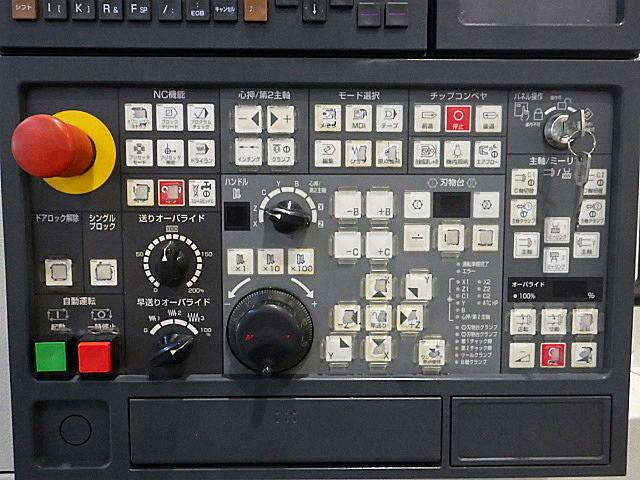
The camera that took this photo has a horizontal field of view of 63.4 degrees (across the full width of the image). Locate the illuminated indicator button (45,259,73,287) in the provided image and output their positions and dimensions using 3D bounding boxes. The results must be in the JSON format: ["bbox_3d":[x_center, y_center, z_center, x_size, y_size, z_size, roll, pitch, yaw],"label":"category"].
[{"bbox_3d":[-0.189,0.024,0.377,0.019,0.019,0.007,0,4,-1],"label":"illuminated indicator button"}]

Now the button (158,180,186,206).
[{"bbox_3d":[-0.106,-0.034,0.375,0.019,0.019,0.007,0,4,-1],"label":"button"}]

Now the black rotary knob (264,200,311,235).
[{"bbox_3d":[-0.023,-0.016,0.367,0.032,0.024,0.022,0,4,-1],"label":"black rotary knob"}]

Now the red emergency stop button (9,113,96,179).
[{"bbox_3d":[-0.176,-0.061,0.348,0.041,0.041,0.048,0,4,-1],"label":"red emergency stop button"}]

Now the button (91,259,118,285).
[{"bbox_3d":[-0.157,0.024,0.379,0.019,0.019,0.006,0,3,-1],"label":"button"}]

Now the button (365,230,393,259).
[{"bbox_3d":[0.044,0.003,0.382,0.019,0.019,0.006,0,3,-1],"label":"button"}]

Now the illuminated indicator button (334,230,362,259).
[{"bbox_3d":[0.019,0.003,0.368,0.018,0.018,0.007,0,4,-1],"label":"illuminated indicator button"}]

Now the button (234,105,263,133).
[{"bbox_3d":[-0.050,-0.085,0.368,0.019,0.019,0.009,0,4,-1],"label":"button"}]

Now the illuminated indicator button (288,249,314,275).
[{"bbox_3d":[-0.014,0.015,0.382,0.019,0.019,0.006,0,3,-1],"label":"illuminated indicator button"}]

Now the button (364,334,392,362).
[{"bbox_3d":[0.044,0.081,0.389,0.019,0.019,0.007,0,4,-1],"label":"button"}]

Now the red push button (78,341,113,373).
[{"bbox_3d":[-0.161,0.083,0.375,0.022,0.021,0.011,0,3,-1],"label":"red push button"}]

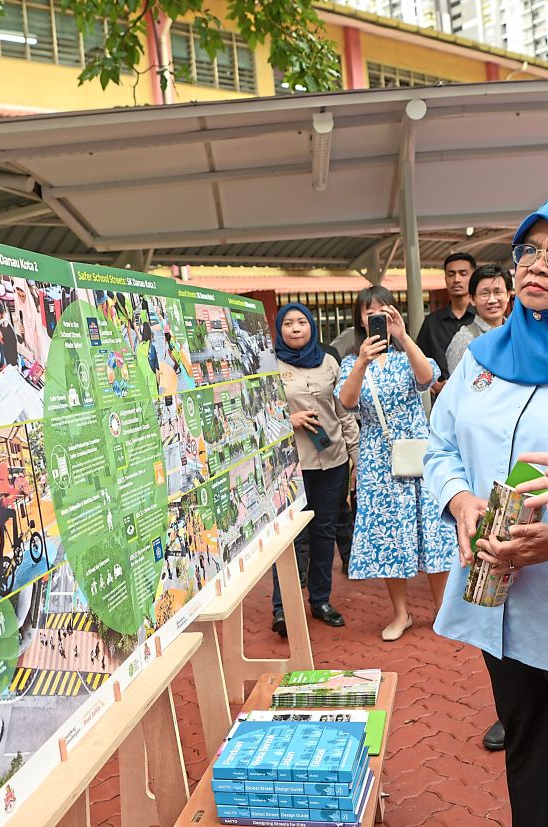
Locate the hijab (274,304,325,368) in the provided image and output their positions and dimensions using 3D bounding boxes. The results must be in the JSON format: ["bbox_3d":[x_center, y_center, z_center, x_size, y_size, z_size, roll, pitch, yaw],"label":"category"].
[{"bbox_3d":[0.130,-0.381,4.040,0.250,0.325,0.250,-4,4,8],"label":"hijab"}]

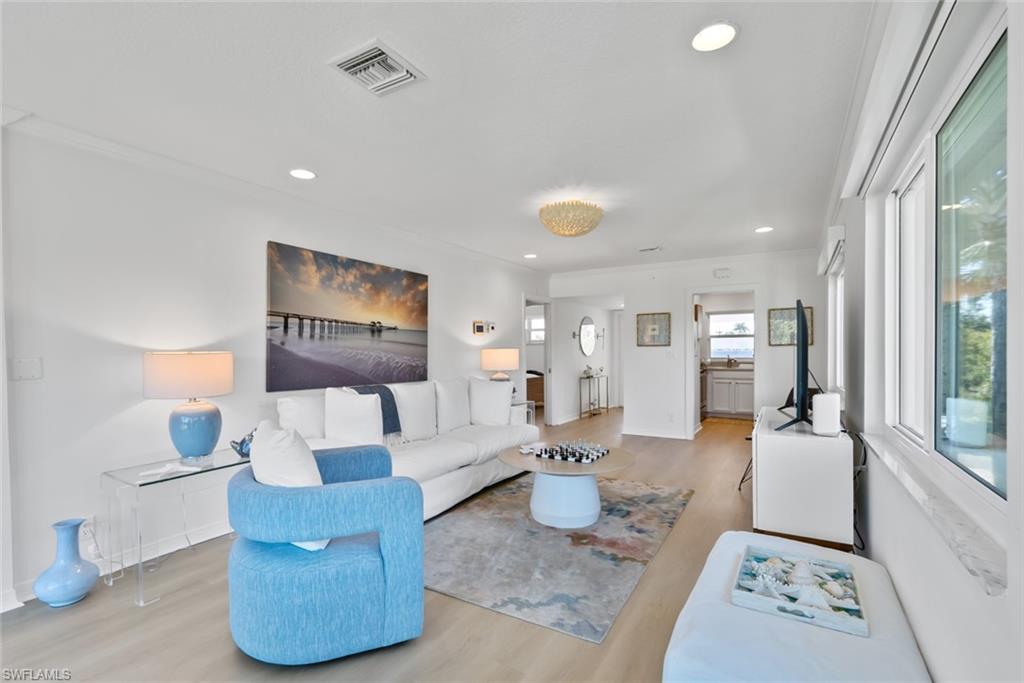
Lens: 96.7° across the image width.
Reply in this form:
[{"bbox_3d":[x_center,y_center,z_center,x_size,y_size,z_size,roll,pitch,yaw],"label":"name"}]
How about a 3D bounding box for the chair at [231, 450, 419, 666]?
[{"bbox_3d":[-0.910,0.954,2.183,0.770,0.711,0.809,0,0,-25],"label":"chair"}]

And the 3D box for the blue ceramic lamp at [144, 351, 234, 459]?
[{"bbox_3d":[-1.885,0.389,2.700,0.440,0.650,0.440,0,-1,31],"label":"blue ceramic lamp"}]

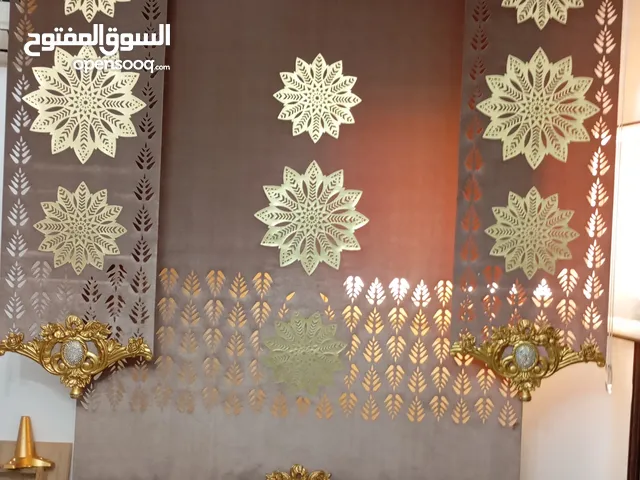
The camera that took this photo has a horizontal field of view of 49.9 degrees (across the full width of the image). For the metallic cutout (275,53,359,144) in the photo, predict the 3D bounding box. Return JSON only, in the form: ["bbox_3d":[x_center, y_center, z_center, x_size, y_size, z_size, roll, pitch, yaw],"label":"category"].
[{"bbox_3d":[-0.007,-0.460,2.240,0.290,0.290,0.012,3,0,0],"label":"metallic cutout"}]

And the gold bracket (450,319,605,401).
[{"bbox_3d":[0.628,0.361,2.080,0.465,0.247,0.055,3,0,0],"label":"gold bracket"}]

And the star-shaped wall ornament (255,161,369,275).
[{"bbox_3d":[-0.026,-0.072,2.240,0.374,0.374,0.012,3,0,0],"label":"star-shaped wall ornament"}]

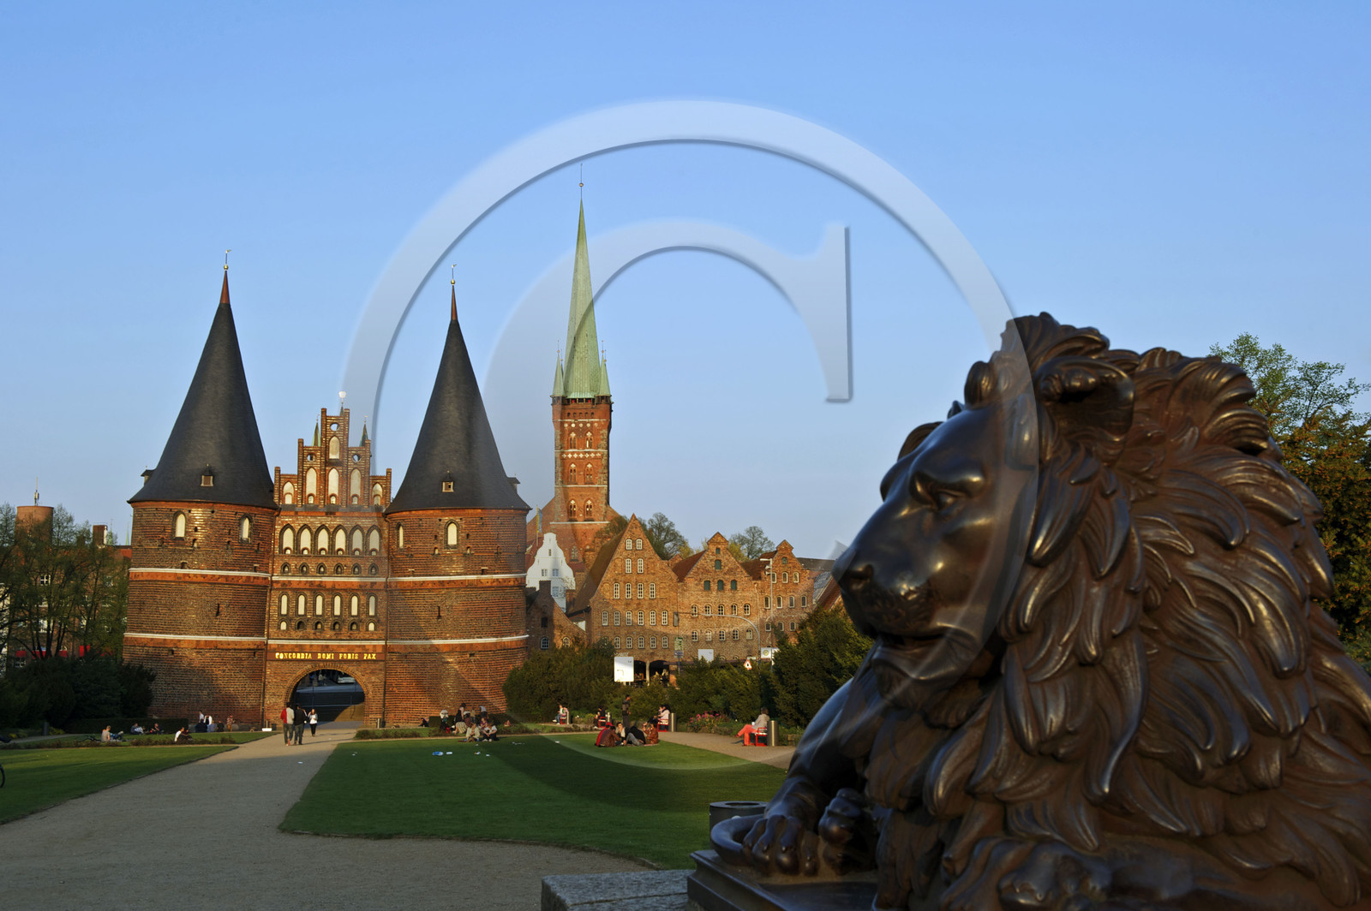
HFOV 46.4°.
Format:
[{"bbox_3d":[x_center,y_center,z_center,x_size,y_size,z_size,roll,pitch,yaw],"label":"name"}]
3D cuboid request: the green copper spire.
[{"bbox_3d":[-22.357,-33.688,349.267,11.500,45.690,11.500,0,-9,0],"label":"green copper spire"}]

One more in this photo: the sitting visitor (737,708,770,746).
[{"bbox_3d":[2.373,9.432,55.500,1.100,1.310,0.500,-2,-9,10],"label":"sitting visitor"}]

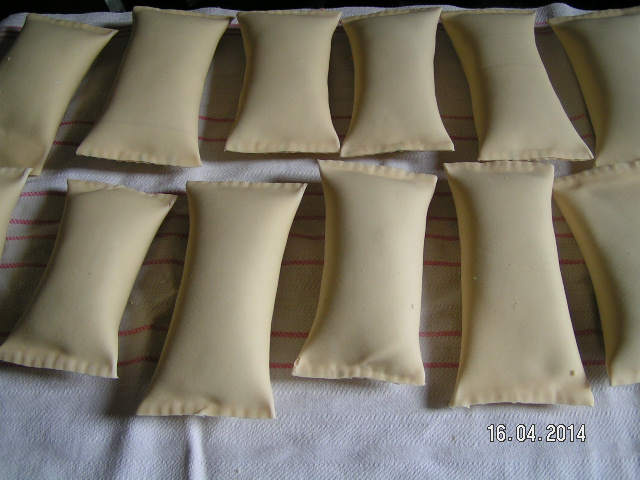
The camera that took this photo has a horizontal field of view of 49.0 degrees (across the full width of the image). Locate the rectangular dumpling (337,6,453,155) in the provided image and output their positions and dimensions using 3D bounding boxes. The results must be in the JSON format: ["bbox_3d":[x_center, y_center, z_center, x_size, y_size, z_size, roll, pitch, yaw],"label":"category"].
[{"bbox_3d":[0.061,-0.136,0.564,0.085,0.033,0.158,1,59,1],"label":"rectangular dumpling"}]

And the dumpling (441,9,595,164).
[{"bbox_3d":[0.154,-0.132,0.562,0.084,0.033,0.164,-5,59,-3],"label":"dumpling"}]

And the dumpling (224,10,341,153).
[{"bbox_3d":[-0.027,-0.136,0.564,0.089,0.033,0.154,1,59,0],"label":"dumpling"}]

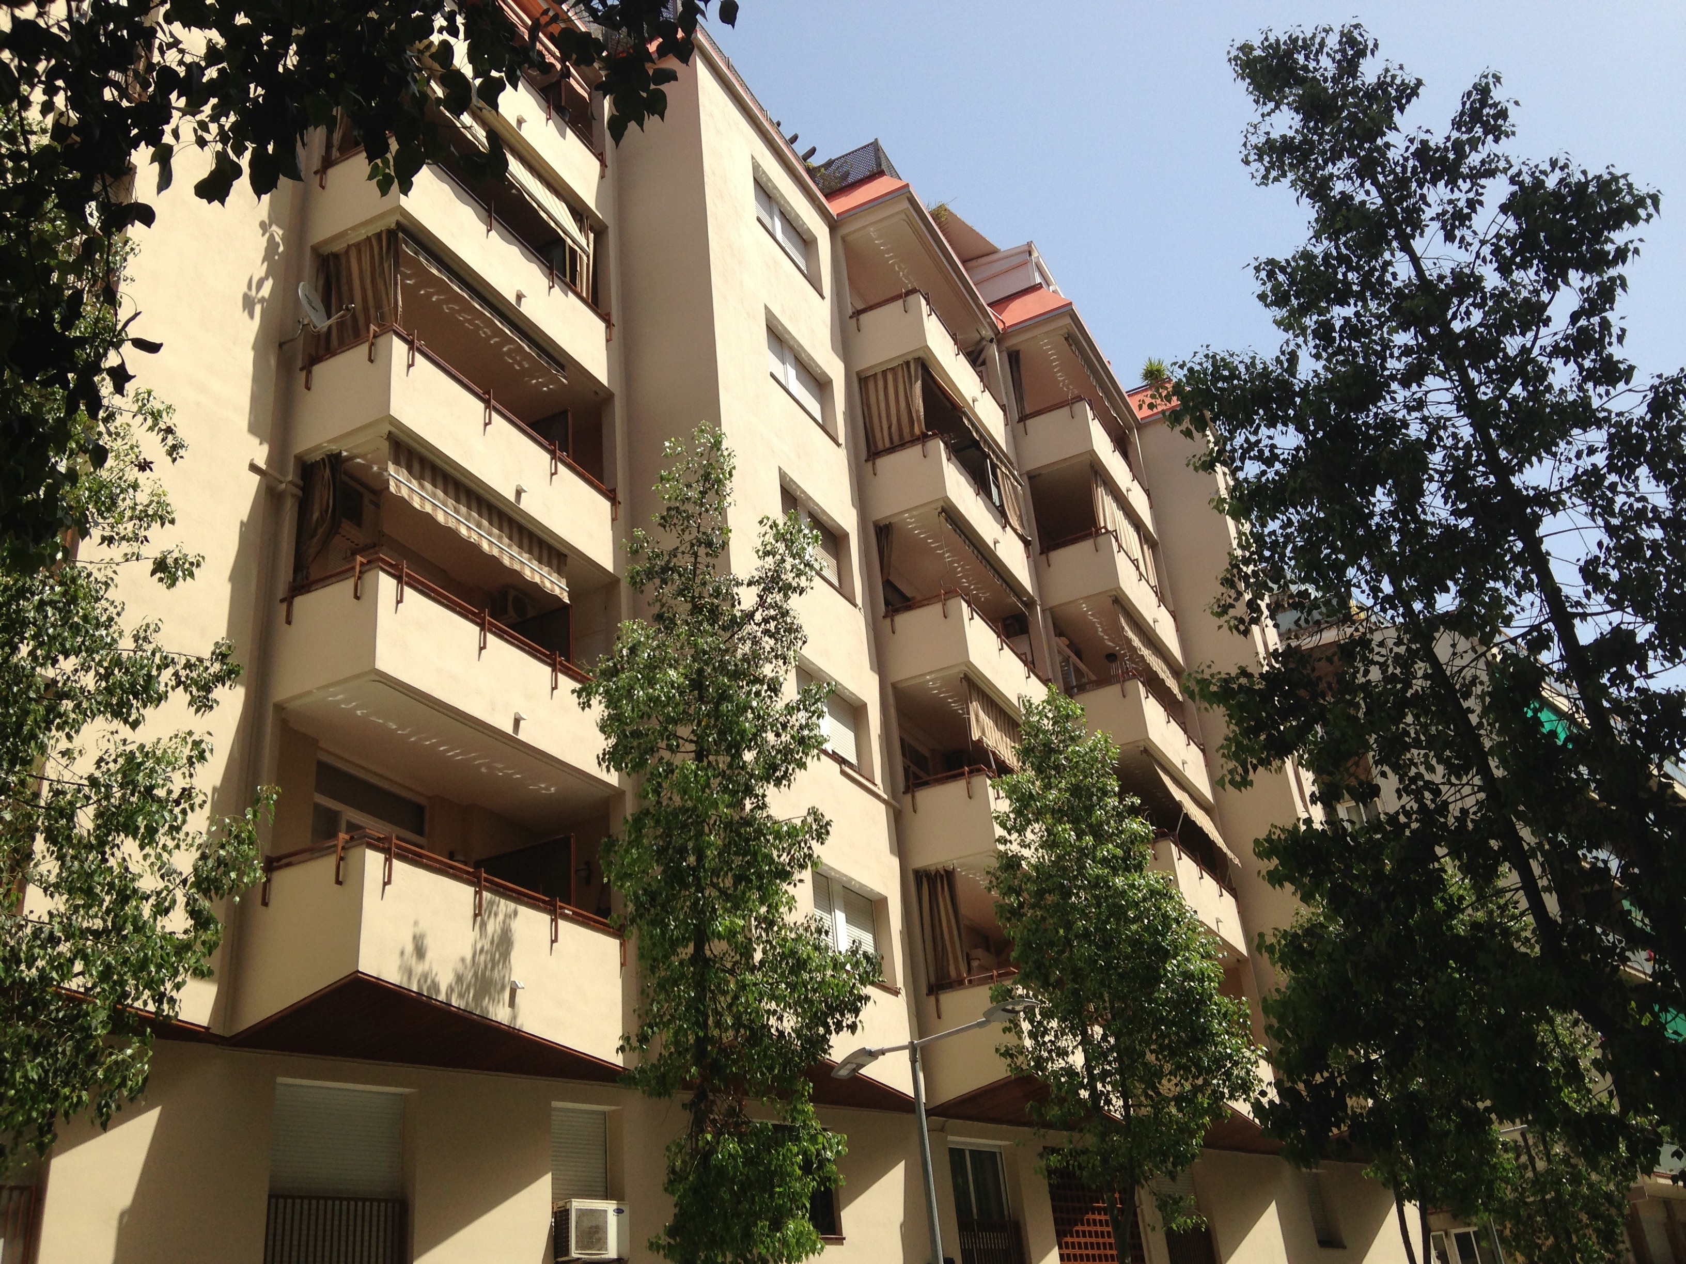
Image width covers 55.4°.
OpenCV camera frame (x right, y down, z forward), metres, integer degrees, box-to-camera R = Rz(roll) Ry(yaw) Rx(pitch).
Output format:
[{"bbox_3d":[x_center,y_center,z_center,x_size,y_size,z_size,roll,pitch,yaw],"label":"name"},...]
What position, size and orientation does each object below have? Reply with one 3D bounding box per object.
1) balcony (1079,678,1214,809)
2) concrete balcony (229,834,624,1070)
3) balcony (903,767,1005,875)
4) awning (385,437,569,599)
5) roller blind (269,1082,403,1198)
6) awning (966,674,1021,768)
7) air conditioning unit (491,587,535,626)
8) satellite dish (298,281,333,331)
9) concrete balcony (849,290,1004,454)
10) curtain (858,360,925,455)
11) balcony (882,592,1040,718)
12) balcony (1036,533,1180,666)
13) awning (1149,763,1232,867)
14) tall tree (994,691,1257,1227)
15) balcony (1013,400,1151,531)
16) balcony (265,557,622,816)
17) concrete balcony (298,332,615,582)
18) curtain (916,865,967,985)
[{"bbox_3d":[5.523,2.285,29.857,1.470,1.176,4.263,-17,-28,21],"label":"balcony"},{"bbox_3d":[-4.041,3.520,16.396,1.566,1.537,4.089,-17,-29,22],"label":"concrete balcony"},{"bbox_3d":[2.407,3.540,25.093,1.470,1.176,4.263,-17,-28,21],"label":"balcony"},{"bbox_3d":[-4.056,-1.204,18.258,0.261,0.682,3.190,-17,-29,22],"label":"awning"},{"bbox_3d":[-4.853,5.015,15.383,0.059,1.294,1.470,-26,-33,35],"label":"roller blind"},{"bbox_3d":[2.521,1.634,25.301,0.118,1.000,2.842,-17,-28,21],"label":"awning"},{"bbox_3d":[-4.271,-0.334,20.887,0.274,0.470,0.676,-17,-28,21],"label":"air conditioning unit"},{"bbox_3d":[-5.923,-3.651,18.002,0.157,0.647,0.598,-21,-28,3],"label":"satellite dish"},{"bbox_3d":[1.617,-4.296,28.274,1.276,1.218,3.857,-17,-29,22],"label":"concrete balcony"},{"bbox_3d":[0.851,-3.630,26.191,1.087,1.740,0.131,-17,-29,22],"label":"curtain"},{"bbox_3d":[2.143,0.914,26.388,1.470,1.176,4.263,-17,-28,21],"label":"balcony"},{"bbox_3d":[5.259,-0.341,31.152,1.470,1.176,4.263,-17,-28,21],"label":"balcony"},{"bbox_3d":[6.197,3.123,28.416,0.493,1.218,3.944,-17,-29,22],"label":"awning"},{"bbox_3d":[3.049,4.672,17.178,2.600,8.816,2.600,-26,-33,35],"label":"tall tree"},{"bbox_3d":[4.889,-2.913,31.673,1.276,1.247,4.118,-17,-29,22],"label":"balcony"},{"bbox_3d":[-4.353,0.797,18.156,1.470,1.176,4.263,-17,-28,21],"label":"balcony"},{"bbox_3d":[-4.445,-1.840,19.007,1.276,1.189,4.118,-17,-29,22],"label":"concrete balcony"},{"bbox_3d":[1.403,4.175,22.445,0.606,1.856,0.145,-17,-29,22],"label":"curtain"}]

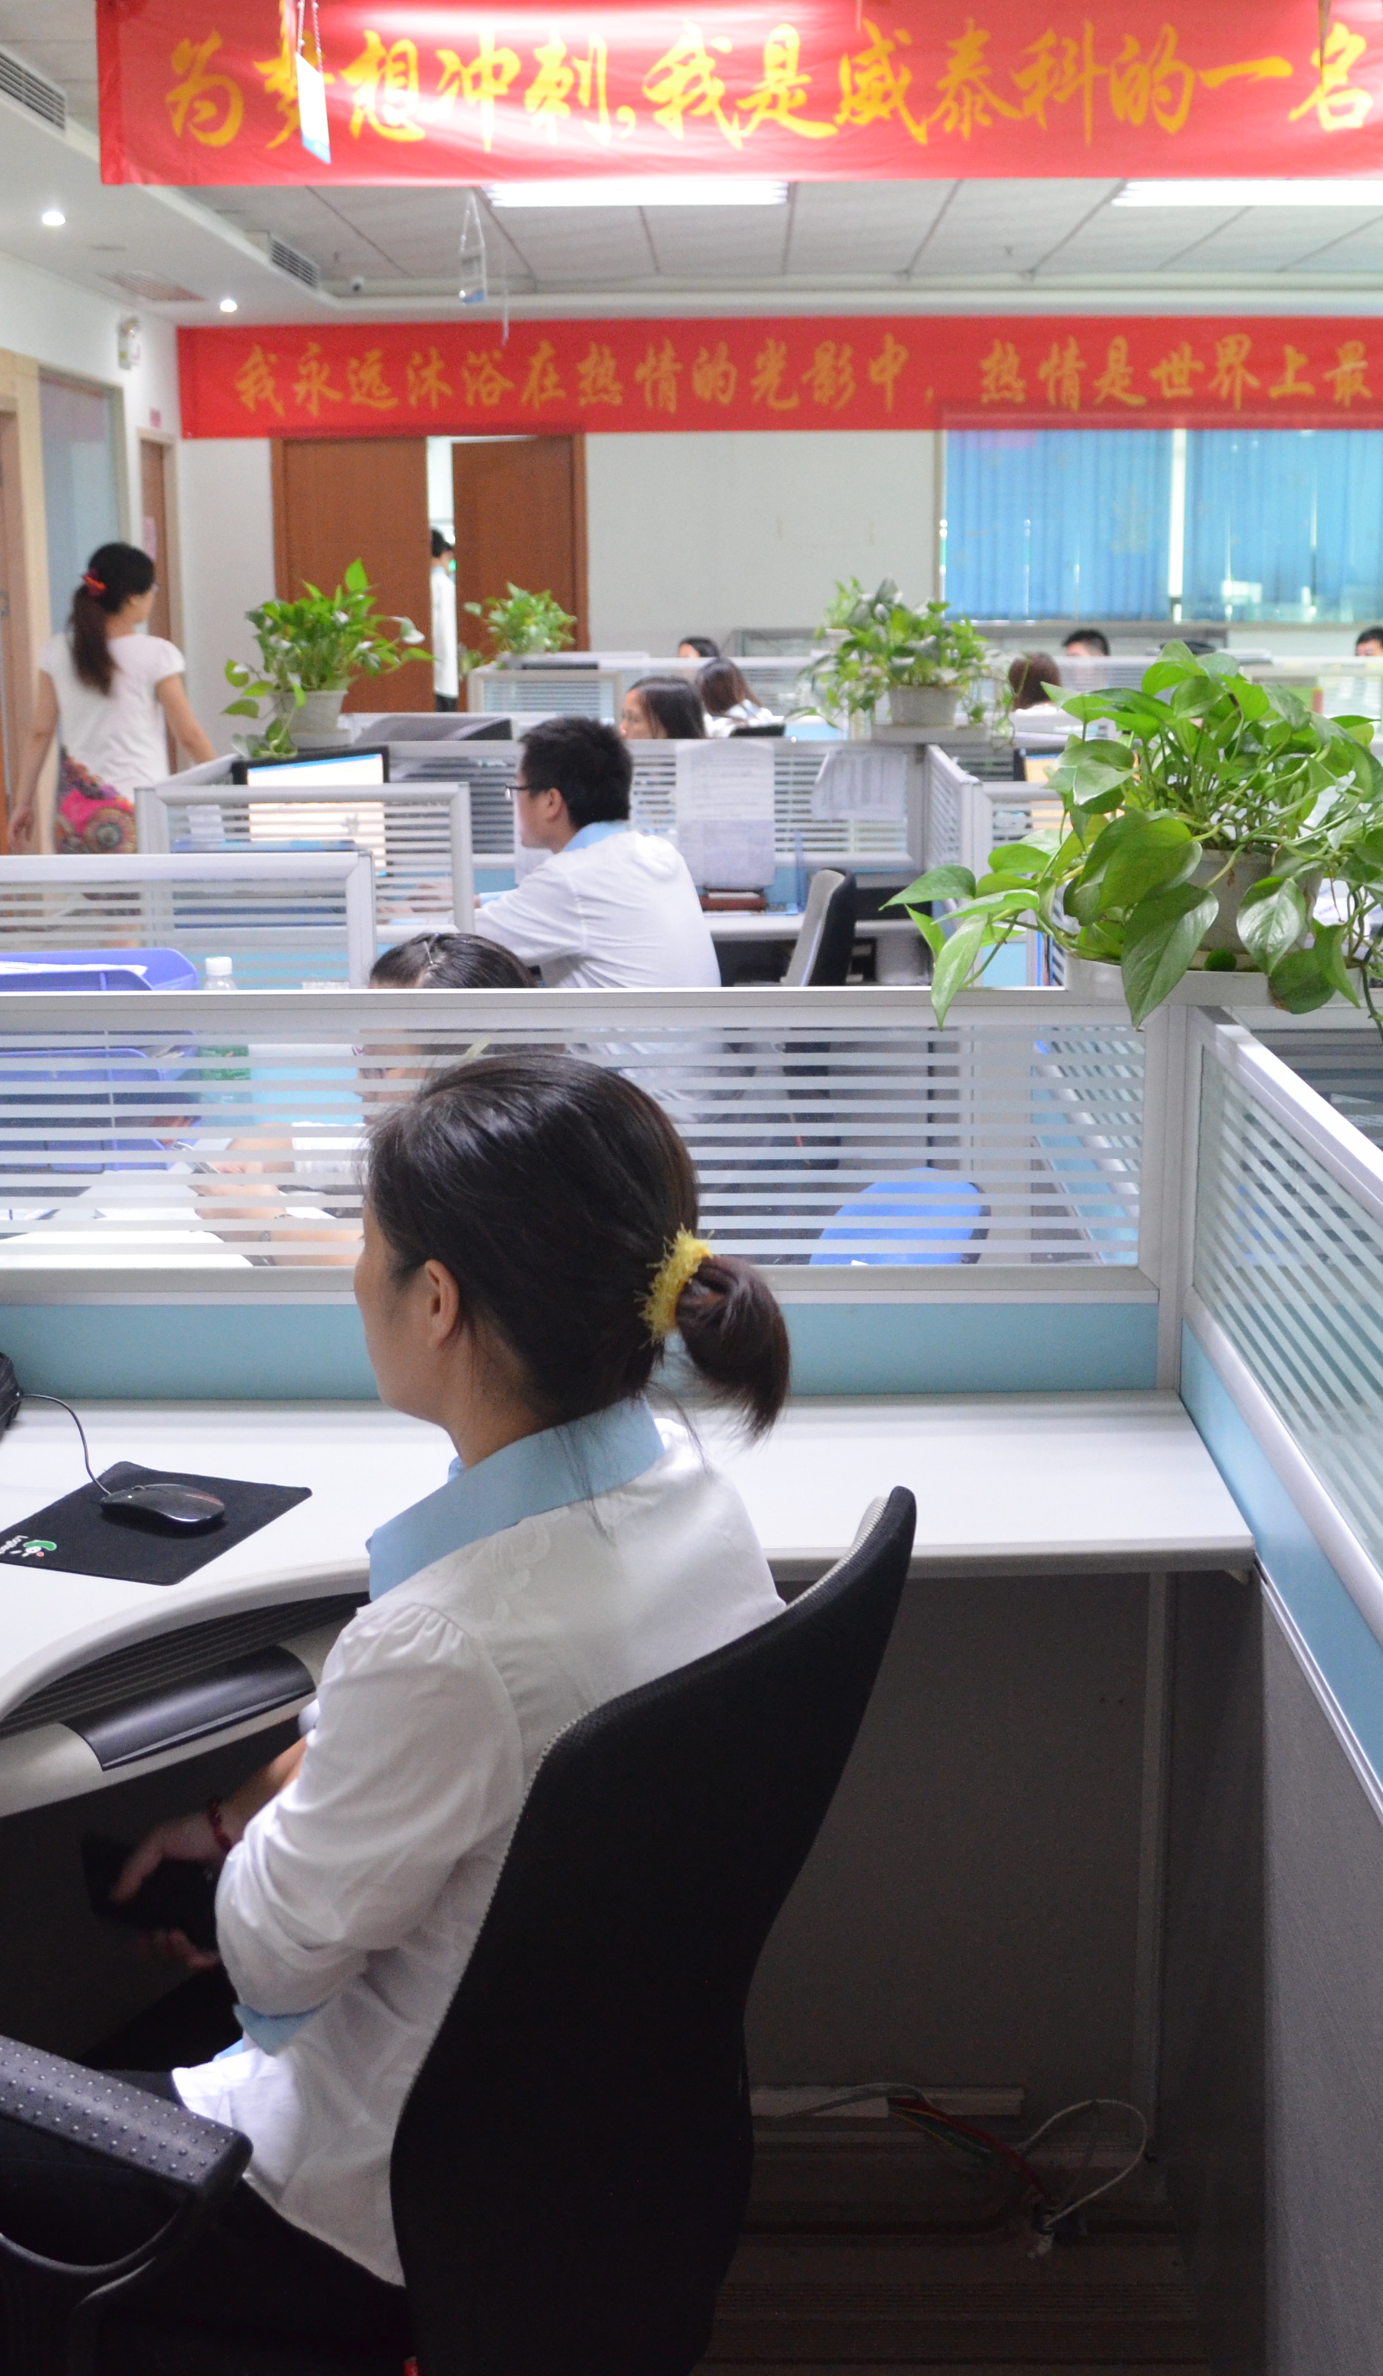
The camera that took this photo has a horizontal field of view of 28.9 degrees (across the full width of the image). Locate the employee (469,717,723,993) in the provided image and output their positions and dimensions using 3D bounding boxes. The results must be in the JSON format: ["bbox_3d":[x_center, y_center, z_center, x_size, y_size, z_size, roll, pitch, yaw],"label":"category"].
[{"bbox_3d":[-0.194,-0.285,5.101,0.680,1.209,0.500,4,14,16],"label":"employee"}]

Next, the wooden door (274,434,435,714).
[{"bbox_3d":[-1.730,-2.814,13.857,0.834,2.130,0.060,0,13,0],"label":"wooden door"}]

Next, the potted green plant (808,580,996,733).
[{"bbox_3d":[0.446,-1.152,5.817,0.413,0.328,0.380,0,13,0],"label":"potted green plant"}]

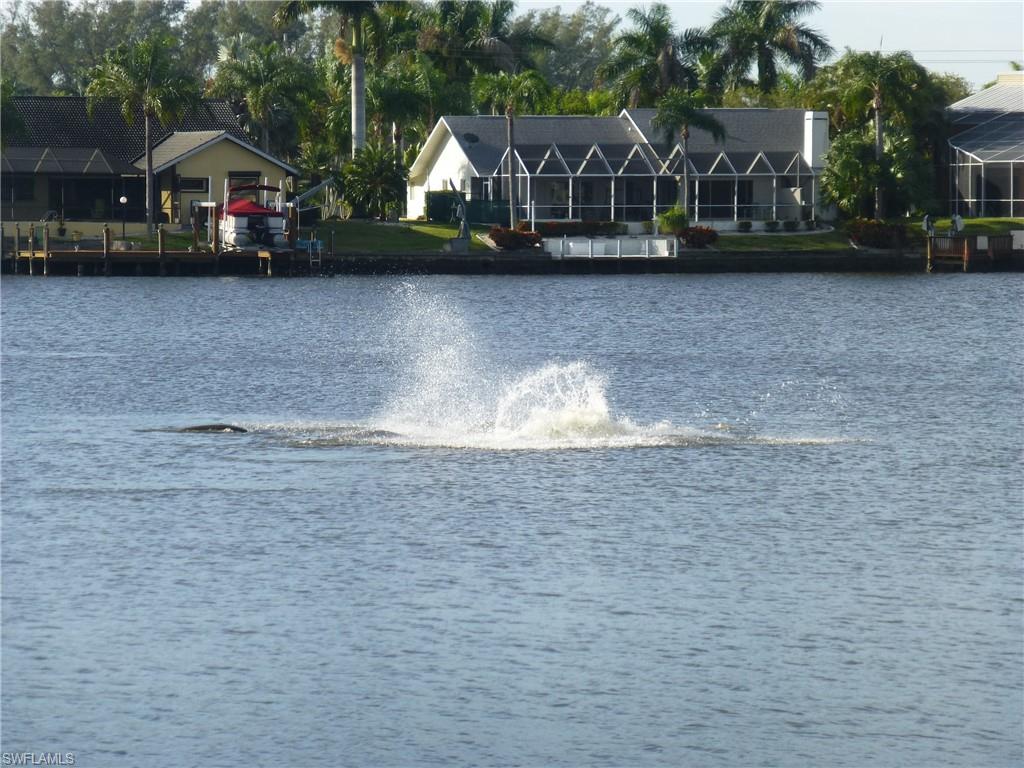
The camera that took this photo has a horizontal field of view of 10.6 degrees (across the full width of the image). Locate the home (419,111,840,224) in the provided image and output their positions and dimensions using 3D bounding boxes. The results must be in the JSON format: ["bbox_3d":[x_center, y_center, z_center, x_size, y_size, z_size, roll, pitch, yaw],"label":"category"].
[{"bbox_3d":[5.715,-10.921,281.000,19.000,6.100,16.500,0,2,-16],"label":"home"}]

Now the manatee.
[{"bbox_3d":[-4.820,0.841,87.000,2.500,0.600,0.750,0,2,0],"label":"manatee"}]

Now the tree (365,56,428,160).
[{"bbox_3d":[-6.085,-13.154,294.000,3.295,8.504,3.295,0,2,0],"label":"tree"}]

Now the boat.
[{"bbox_3d":[-12.291,-7.896,260.000,2.550,2.850,6.400,-1,2,-14],"label":"boat"}]

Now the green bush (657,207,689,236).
[{"bbox_3d":[7.863,-7.961,271.000,1.568,1.470,1.568,0,2,0],"label":"green bush"}]

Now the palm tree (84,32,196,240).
[{"bbox_3d":[-17.768,-11.901,266.000,5.386,9.617,5.386,0,2,0],"label":"palm tree"}]

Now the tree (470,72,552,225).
[{"bbox_3d":[-0.024,-11.246,267.000,3.800,7.800,3.700,0,2,0],"label":"tree"}]

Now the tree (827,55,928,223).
[{"bbox_3d":[18.596,-12.764,283.000,5.014,8.595,5.014,0,2,0],"label":"tree"}]

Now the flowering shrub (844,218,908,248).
[{"bbox_3d":[17.628,-7.319,269.000,3.100,1.450,2.000,0,2,-16],"label":"flowering shrub"}]

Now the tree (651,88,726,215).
[{"bbox_3d":[8.583,-10.941,269.000,3.700,6.900,3.600,0,2,0],"label":"tree"}]

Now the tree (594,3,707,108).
[{"bbox_3d":[7.981,-15.482,312.000,6.430,11.844,6.430,0,2,0],"label":"tree"}]

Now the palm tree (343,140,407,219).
[{"bbox_3d":[-7.059,-10.499,284.000,3.286,4.005,3.286,0,2,0],"label":"palm tree"}]

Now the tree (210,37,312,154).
[{"bbox_3d":[-13.080,-13.132,290.000,5.300,9.600,5.200,0,2,-16],"label":"tree"}]

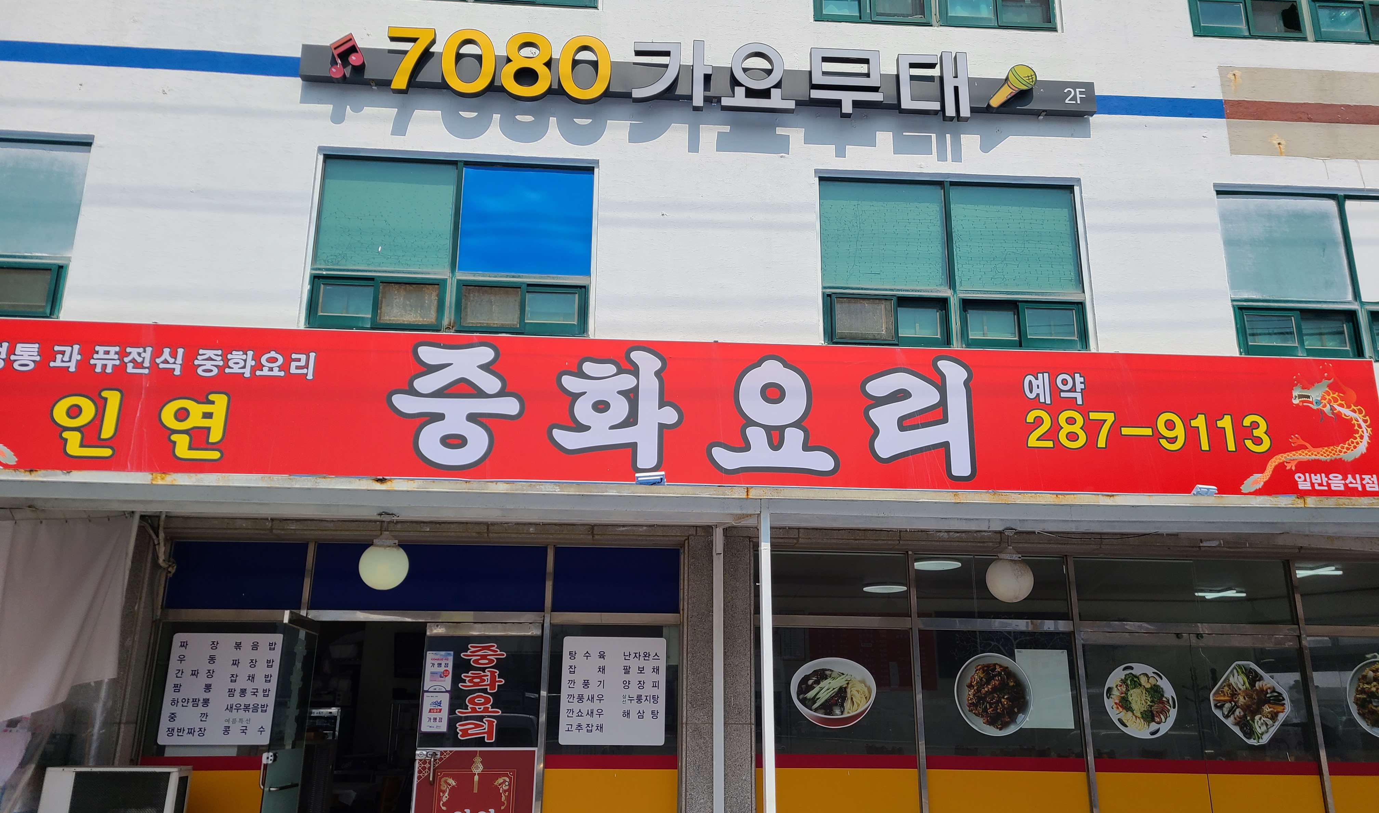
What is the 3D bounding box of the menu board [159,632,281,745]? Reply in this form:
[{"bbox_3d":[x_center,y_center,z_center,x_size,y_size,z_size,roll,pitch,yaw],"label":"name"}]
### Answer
[{"bbox_3d":[-3.413,2.065,7.582,0.768,0.778,0.030,1,-16,-4],"label":"menu board"}]

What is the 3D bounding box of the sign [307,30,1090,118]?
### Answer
[{"bbox_3d":[0.176,-2.808,8.917,6.862,0.618,0.170,1,-16,-4],"label":"sign"}]

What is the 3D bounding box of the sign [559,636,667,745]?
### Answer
[{"bbox_3d":[-0.566,2.138,7.788,0.778,0.777,0.030,1,-16,-4],"label":"sign"}]

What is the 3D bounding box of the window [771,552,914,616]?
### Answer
[{"bbox_3d":[1.196,1.474,8.562,1.252,0.523,0.060,2,-17,-4],"label":"window"}]

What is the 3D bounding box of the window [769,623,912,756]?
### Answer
[{"bbox_3d":[1.189,2.281,8.321,1.248,0.984,0.060,2,-17,-4],"label":"window"}]

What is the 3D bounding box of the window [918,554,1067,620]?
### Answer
[{"bbox_3d":[2.394,1.441,8.233,1.237,0.503,0.050,1,-16,-4],"label":"window"}]

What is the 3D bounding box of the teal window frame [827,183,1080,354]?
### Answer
[{"bbox_3d":[2.408,-1.309,9.479,2.425,1.645,0.100,2,-17,-4],"label":"teal window frame"}]

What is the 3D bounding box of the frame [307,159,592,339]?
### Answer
[{"bbox_3d":[-2.078,-1.428,9.181,2.418,1.645,0.100,2,-17,-4],"label":"frame"}]

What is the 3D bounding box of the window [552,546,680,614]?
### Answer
[{"bbox_3d":[-0.591,1.417,8.446,1.030,0.534,0.060,2,-17,-4],"label":"window"}]

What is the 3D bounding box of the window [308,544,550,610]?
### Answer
[{"bbox_3d":[-2.080,1.385,8.345,1.849,0.534,0.060,2,-17,-4],"label":"window"}]

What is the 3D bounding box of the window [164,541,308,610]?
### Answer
[{"bbox_3d":[-3.591,1.348,8.244,1.062,0.533,0.060,2,-17,-4],"label":"window"}]

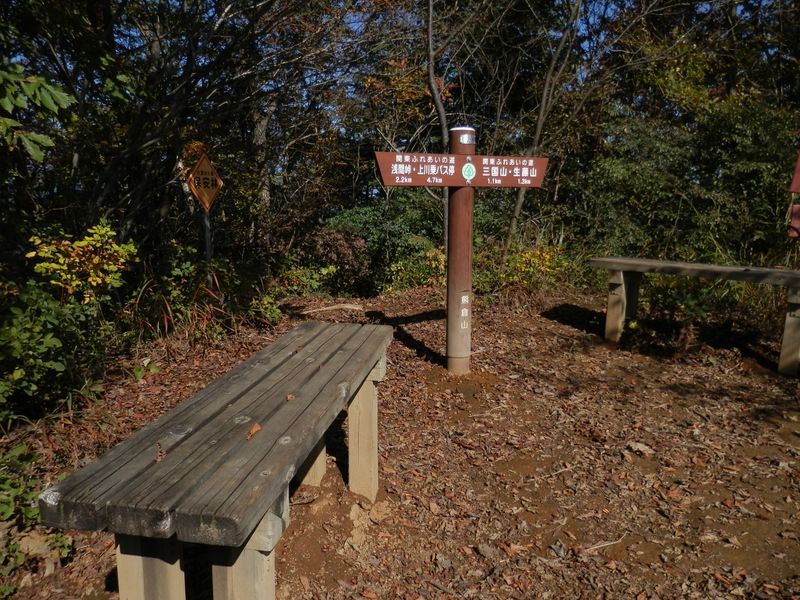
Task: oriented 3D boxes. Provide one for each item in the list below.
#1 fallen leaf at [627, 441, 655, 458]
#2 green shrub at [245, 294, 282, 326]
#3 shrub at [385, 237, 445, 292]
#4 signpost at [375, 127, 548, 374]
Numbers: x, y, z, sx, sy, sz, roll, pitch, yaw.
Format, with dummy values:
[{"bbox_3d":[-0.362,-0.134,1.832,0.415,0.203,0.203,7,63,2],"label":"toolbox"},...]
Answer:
[{"bbox_3d":[1.162,0.721,2.792,0.128,0.035,0.099,0,12,0],"label":"fallen leaf"},{"bbox_3d":[-1.261,0.074,5.418,0.335,0.256,0.276,0,12,0],"label":"green shrub"},{"bbox_3d":[0.175,-0.453,6.895,0.719,0.621,0.591,0,12,0],"label":"shrub"},{"bbox_3d":[0.390,-0.287,3.766,1.251,1.605,0.187,-6,13,-25],"label":"signpost"}]

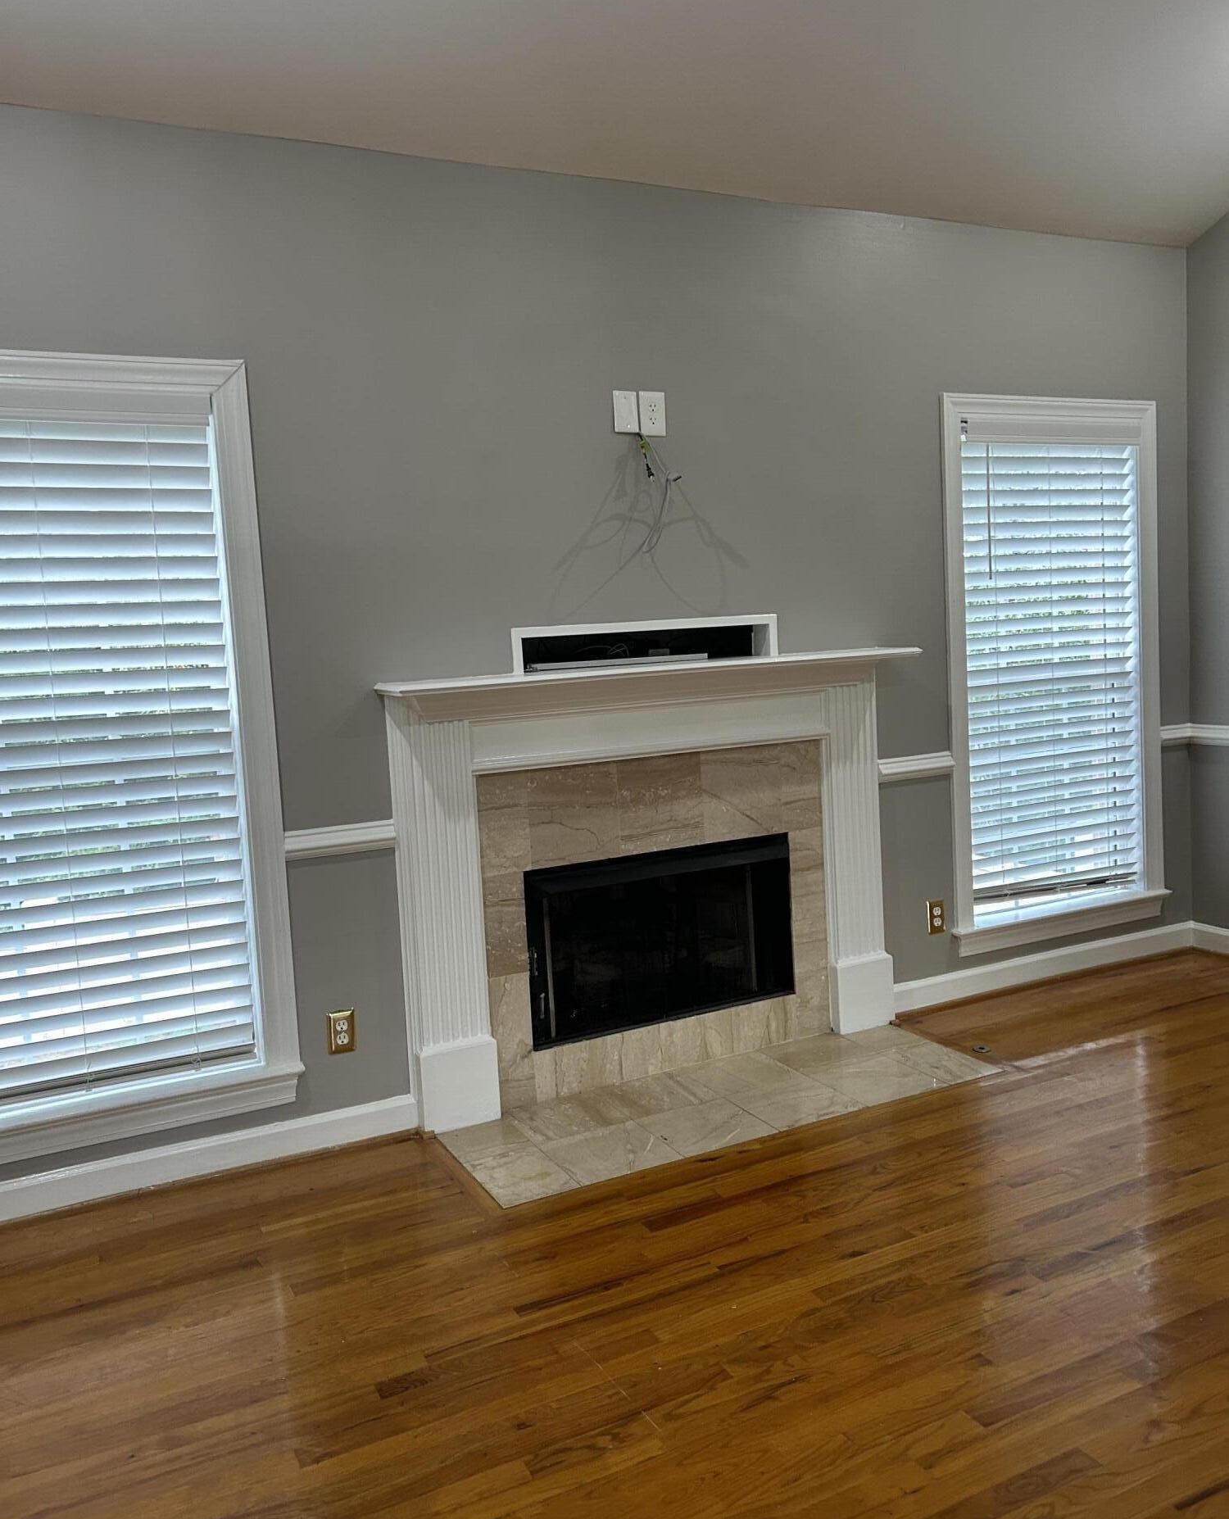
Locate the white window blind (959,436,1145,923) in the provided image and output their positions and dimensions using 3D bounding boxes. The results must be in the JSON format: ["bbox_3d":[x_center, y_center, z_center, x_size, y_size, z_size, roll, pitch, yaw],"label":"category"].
[{"bbox_3d":[1.653,-0.345,4.651,0.880,1.754,0.062,-6,7,-26],"label":"white window blind"}]

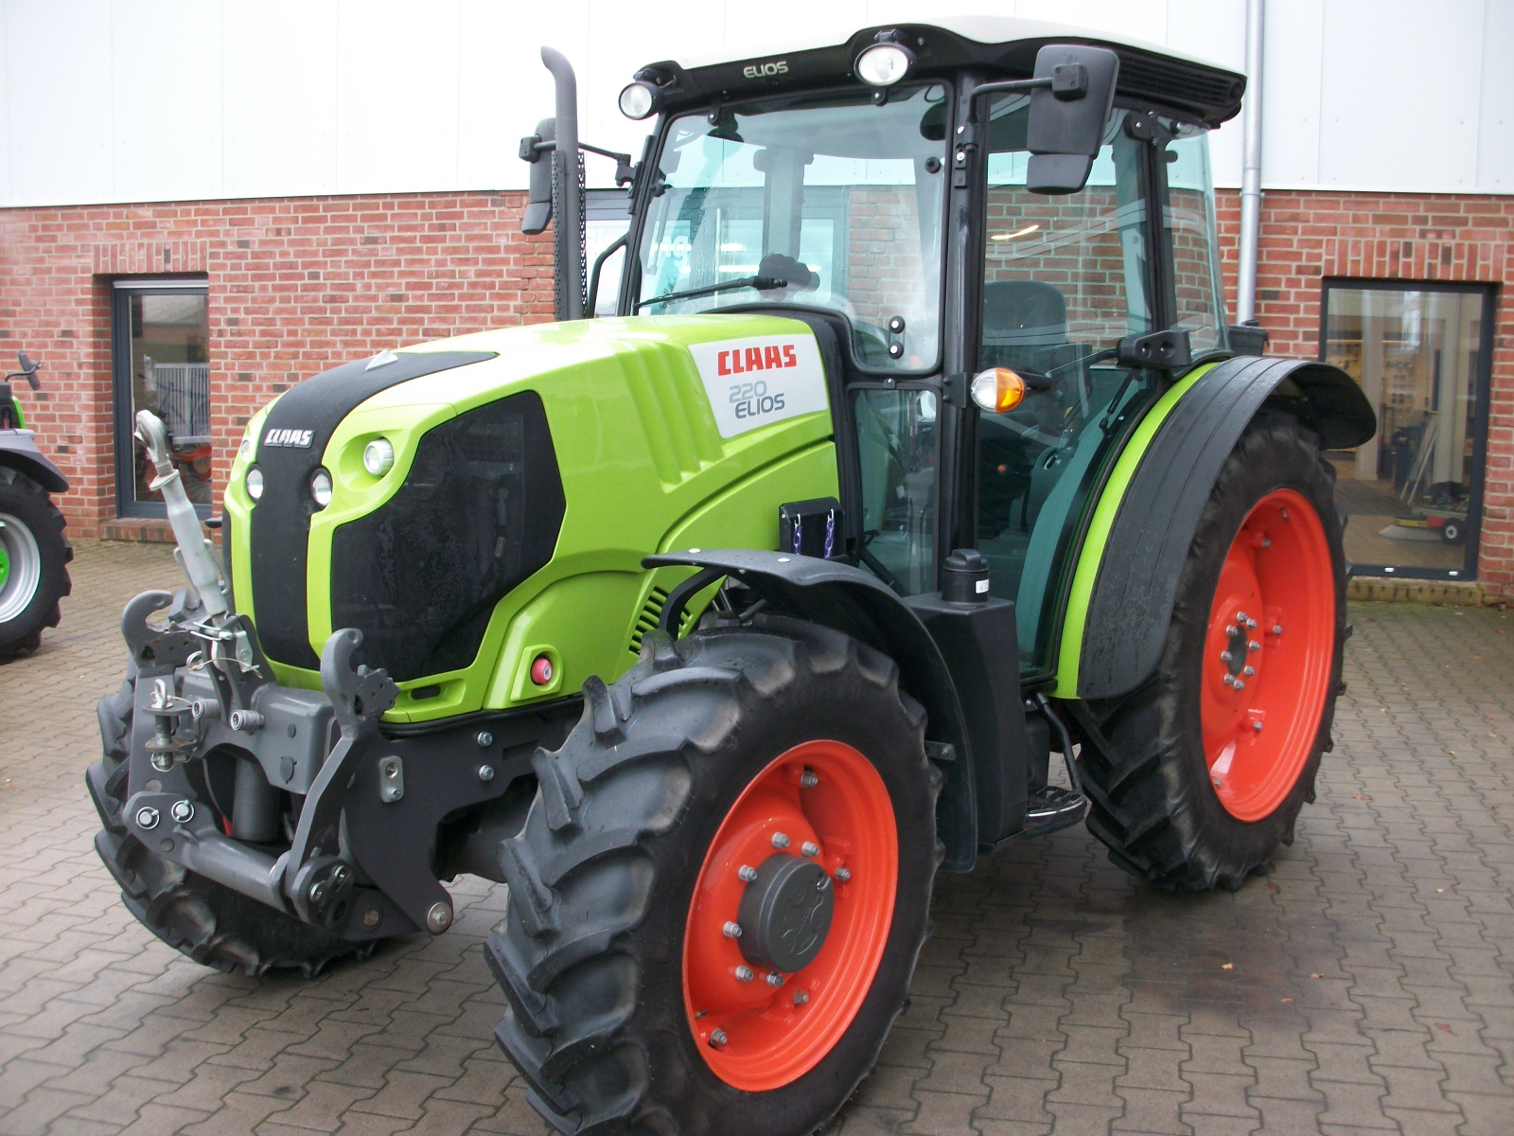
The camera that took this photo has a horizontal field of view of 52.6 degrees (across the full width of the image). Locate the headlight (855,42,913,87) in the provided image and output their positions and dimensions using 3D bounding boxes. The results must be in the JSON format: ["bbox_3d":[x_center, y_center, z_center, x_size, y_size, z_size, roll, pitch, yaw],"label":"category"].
[{"bbox_3d":[0.311,-1.176,3.590,0.140,0.105,0.090,7,10,35],"label":"headlight"}]

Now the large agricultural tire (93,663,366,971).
[{"bbox_3d":[-1.161,0.479,3.895,0.310,1.040,1.060,7,10,38],"label":"large agricultural tire"}]

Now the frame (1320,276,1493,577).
[{"bbox_3d":[4.067,-0.875,9.697,1.080,1.900,0.090,3,8,13],"label":"frame"}]

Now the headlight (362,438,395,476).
[{"bbox_3d":[-0.691,-0.203,2.809,0.064,0.067,0.046,8,11,41],"label":"headlight"}]

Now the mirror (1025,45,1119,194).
[{"bbox_3d":[0.684,-0.967,3.325,0.197,0.330,0.088,4,9,21],"label":"mirror"}]

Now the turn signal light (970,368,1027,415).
[{"bbox_3d":[0.575,-0.412,3.581,0.140,0.106,0.075,8,11,41],"label":"turn signal light"}]

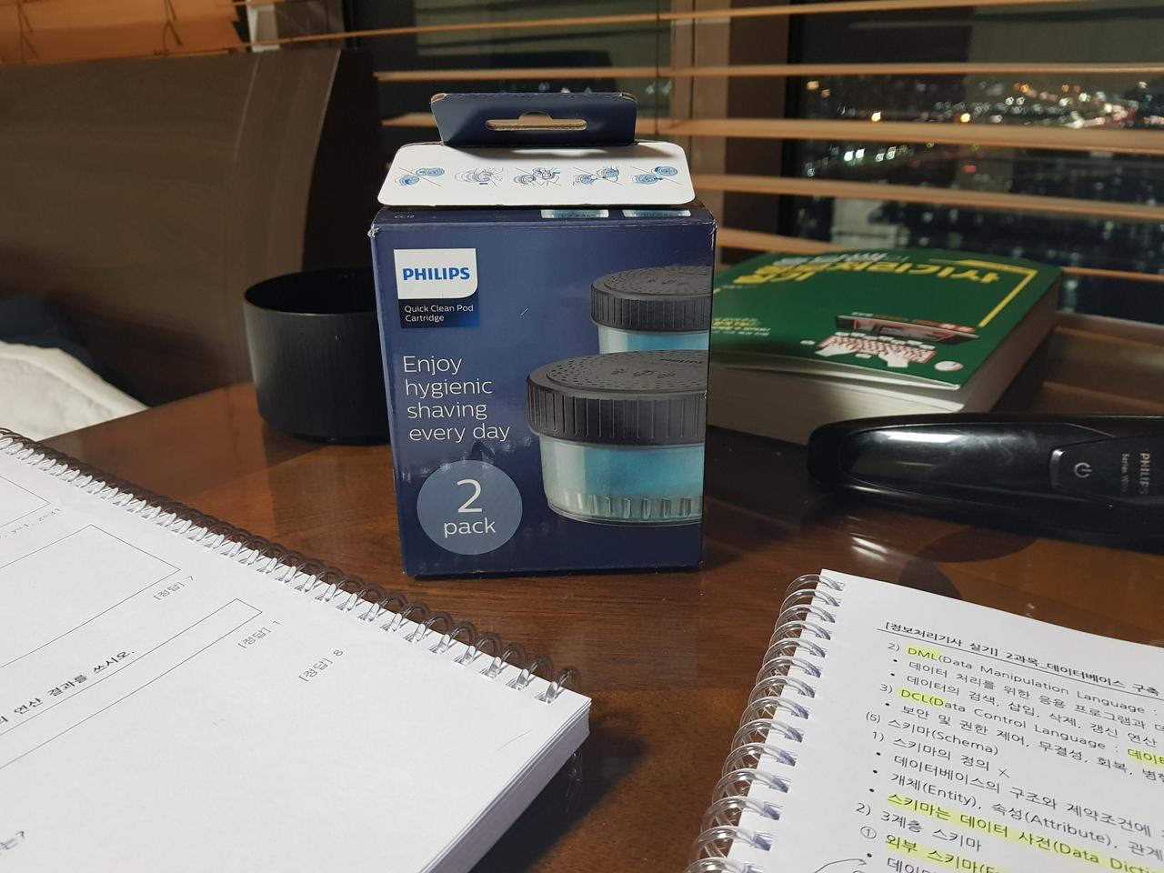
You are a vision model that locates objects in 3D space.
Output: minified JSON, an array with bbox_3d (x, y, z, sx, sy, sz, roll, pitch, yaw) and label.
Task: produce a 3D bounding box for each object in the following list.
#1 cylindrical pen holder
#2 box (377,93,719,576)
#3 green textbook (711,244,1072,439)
[{"bbox_3d":[-0.096,-0.041,0.406,0.106,0.059,0.106,-1,22,0],"label":"cylindrical pen holder"},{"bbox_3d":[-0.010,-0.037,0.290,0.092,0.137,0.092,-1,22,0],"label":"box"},{"bbox_3d":[0.136,-0.063,0.482,0.192,0.037,0.264,14,26,32],"label":"green textbook"}]

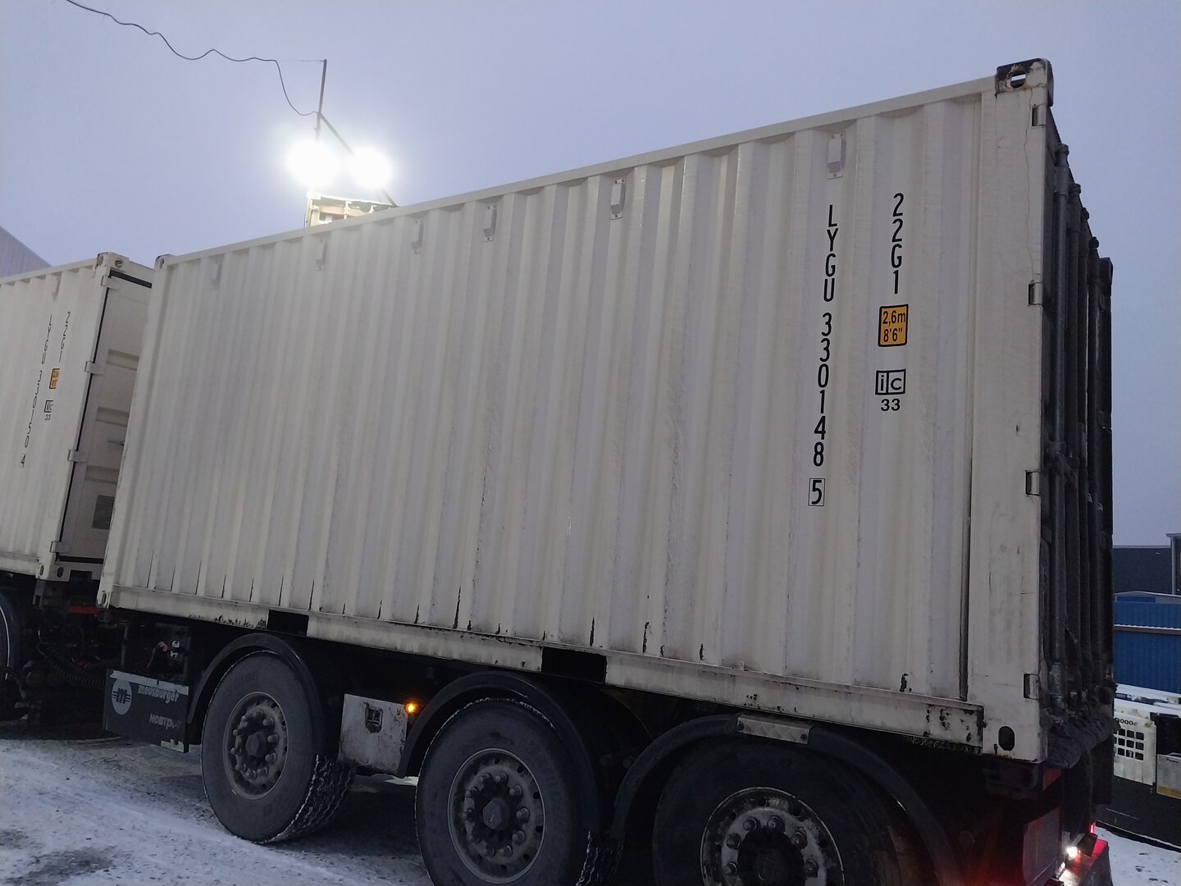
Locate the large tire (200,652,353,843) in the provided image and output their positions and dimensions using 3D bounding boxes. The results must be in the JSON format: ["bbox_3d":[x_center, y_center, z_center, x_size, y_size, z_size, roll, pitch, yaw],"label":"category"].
[{"bbox_3d":[-1.864,1.784,5.285,1.060,1.060,0.340,-1,-10,33],"label":"large tire"}]

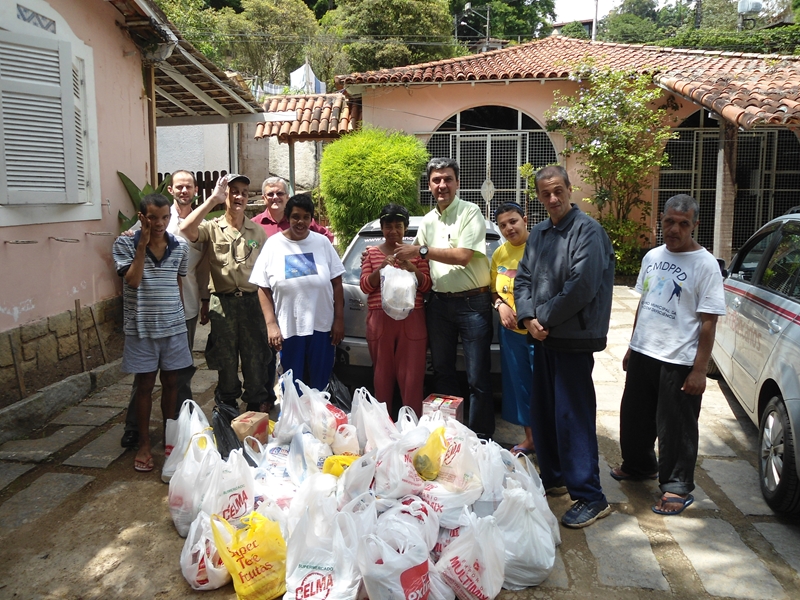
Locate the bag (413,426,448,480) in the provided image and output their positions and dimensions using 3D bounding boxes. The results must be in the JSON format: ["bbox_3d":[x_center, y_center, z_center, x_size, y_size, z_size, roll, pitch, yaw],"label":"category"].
[{"bbox_3d":[0.144,0.759,2.939,0.160,0.240,0.140,0,9,0],"label":"bag"}]

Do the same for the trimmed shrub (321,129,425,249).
[{"bbox_3d":[-0.420,-1.478,9.891,1.750,2.620,1.700,0,9,0],"label":"trimmed shrub"}]

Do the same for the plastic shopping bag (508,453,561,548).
[{"bbox_3d":[0.608,0.894,2.779,0.250,0.400,0.220,2,9,12],"label":"plastic shopping bag"}]

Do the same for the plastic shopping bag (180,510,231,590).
[{"bbox_3d":[-0.801,1.003,2.502,0.230,0.290,0.210,-3,10,-18],"label":"plastic shopping bag"}]

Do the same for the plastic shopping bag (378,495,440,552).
[{"bbox_3d":[0.041,0.960,2.607,0.270,0.290,0.250,0,9,0],"label":"plastic shopping bag"}]

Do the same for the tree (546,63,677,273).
[{"bbox_3d":[3.897,-2.344,11.072,2.300,3.800,1.900,3,10,19],"label":"tree"}]

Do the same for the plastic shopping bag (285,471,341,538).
[{"bbox_3d":[-0.386,0.920,2.651,0.240,0.360,0.220,0,9,0],"label":"plastic shopping bag"}]

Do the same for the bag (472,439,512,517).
[{"bbox_3d":[0.457,0.874,2.999,0.220,0.370,0.210,1,9,10],"label":"bag"}]

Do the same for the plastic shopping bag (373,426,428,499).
[{"bbox_3d":[0.002,0.806,2.967,0.270,0.360,0.260,0,9,0],"label":"plastic shopping bag"}]

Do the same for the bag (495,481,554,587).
[{"bbox_3d":[0.527,0.939,2.503,0.260,0.400,0.250,2,9,12],"label":"bag"}]

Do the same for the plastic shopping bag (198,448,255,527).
[{"bbox_3d":[-0.822,0.886,2.847,0.260,0.390,0.210,-3,10,-17],"label":"plastic shopping bag"}]

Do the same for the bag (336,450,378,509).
[{"bbox_3d":[-0.202,0.876,2.857,0.230,0.360,0.220,0,9,0],"label":"bag"}]

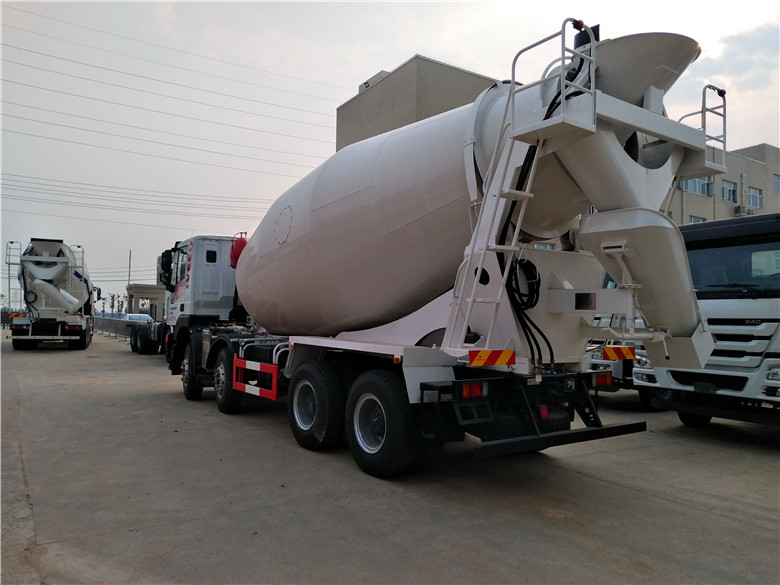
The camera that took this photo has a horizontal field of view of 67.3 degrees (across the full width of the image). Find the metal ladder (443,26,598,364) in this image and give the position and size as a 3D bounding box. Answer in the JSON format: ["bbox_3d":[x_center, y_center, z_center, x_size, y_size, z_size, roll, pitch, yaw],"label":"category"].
[{"bbox_3d":[0.976,-0.711,4.680,0.390,2.430,1.310,3,-3,-35],"label":"metal ladder"}]

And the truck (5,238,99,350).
[{"bbox_3d":[-13.926,0.303,24.678,2.550,3.960,9.800,2,-3,-24],"label":"truck"}]

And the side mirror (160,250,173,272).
[{"bbox_3d":[-4.402,-0.612,11.575,0.210,0.430,0.130,3,-3,-41],"label":"side mirror"}]

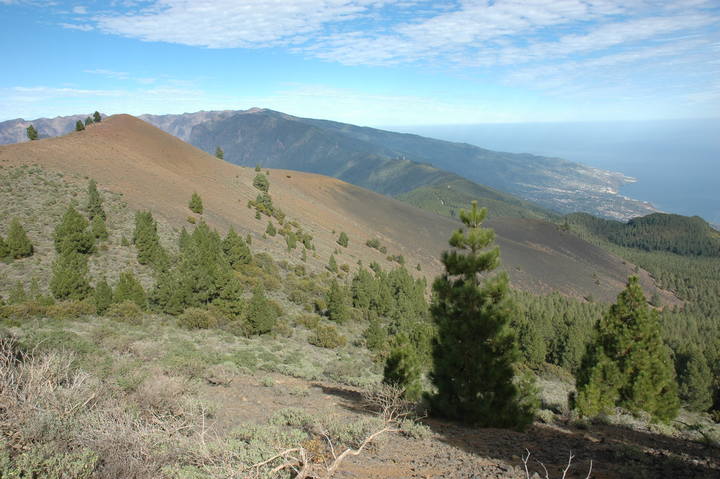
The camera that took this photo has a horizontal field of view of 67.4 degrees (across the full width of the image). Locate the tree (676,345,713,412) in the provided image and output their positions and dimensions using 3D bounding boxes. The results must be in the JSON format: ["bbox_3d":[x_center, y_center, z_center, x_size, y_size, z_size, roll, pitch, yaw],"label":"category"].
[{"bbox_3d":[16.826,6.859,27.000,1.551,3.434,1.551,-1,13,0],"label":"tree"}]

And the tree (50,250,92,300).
[{"bbox_3d":[-27.267,3.403,51.000,3.970,4.584,3.970,-8,15,-28],"label":"tree"}]

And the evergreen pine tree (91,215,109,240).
[{"bbox_3d":[-40.674,-1.942,84.000,2.550,3.949,2.550,-1,13,0],"label":"evergreen pine tree"}]

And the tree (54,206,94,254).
[{"bbox_3d":[-32.804,-1.034,62.000,4.596,5.350,4.596,-8,15,-28],"label":"tree"}]

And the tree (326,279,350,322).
[{"bbox_3d":[-1.793,5.087,45.000,2.001,3.559,2.001,-2,13,-2],"label":"tree"}]

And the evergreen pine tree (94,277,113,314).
[{"bbox_3d":[-27.220,5.841,57.000,1.737,4.018,1.737,-1,13,0],"label":"evergreen pine tree"}]

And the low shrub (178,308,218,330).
[{"bbox_3d":[-14.349,7.000,48.000,3.420,1.339,3.420,-1,13,0],"label":"low shrub"}]

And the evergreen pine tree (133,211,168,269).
[{"bbox_3d":[-28.919,-0.142,74.000,4.653,7.755,4.653,-1,13,0],"label":"evergreen pine tree"}]

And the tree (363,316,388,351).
[{"bbox_3d":[1.116,7.212,42.000,1.875,2.896,1.875,-1,13,0],"label":"tree"}]

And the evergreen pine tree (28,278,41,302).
[{"bbox_3d":[-29.558,4.631,49.000,1.090,2.114,1.090,-9,15,-31],"label":"evergreen pine tree"}]

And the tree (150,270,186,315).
[{"bbox_3d":[-17.035,4.715,48.000,3.202,3.797,3.202,-6,14,-20],"label":"tree"}]

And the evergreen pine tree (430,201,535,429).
[{"bbox_3d":[2.395,1.394,10.500,2.013,4.341,2.013,-1,13,0],"label":"evergreen pine tree"}]

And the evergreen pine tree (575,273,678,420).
[{"bbox_3d":[7.690,3.000,15.500,2.720,4.019,2.720,-1,13,0],"label":"evergreen pine tree"}]

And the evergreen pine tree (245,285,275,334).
[{"bbox_3d":[-9.004,6.098,48.000,2.642,4.363,2.642,-1,13,0],"label":"evergreen pine tree"}]

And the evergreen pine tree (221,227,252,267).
[{"bbox_3d":[-13.167,0.860,58.000,3.225,4.379,3.225,-4,13,-13],"label":"evergreen pine tree"}]

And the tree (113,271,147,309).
[{"bbox_3d":[-24.872,5.218,58.000,3.393,3.897,3.393,-1,13,0],"label":"tree"}]

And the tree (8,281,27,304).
[{"bbox_3d":[-31.102,4.813,49.000,1.635,2.114,1.635,-10,16,-33],"label":"tree"}]

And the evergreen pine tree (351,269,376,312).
[{"bbox_3d":[0.365,5.431,60.000,2.906,4.565,2.906,-1,13,0],"label":"evergreen pine tree"}]

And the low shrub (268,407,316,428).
[{"bbox_3d":[-0.838,2.177,6.600,0.563,0.250,0.500,-3,13,-8],"label":"low shrub"}]

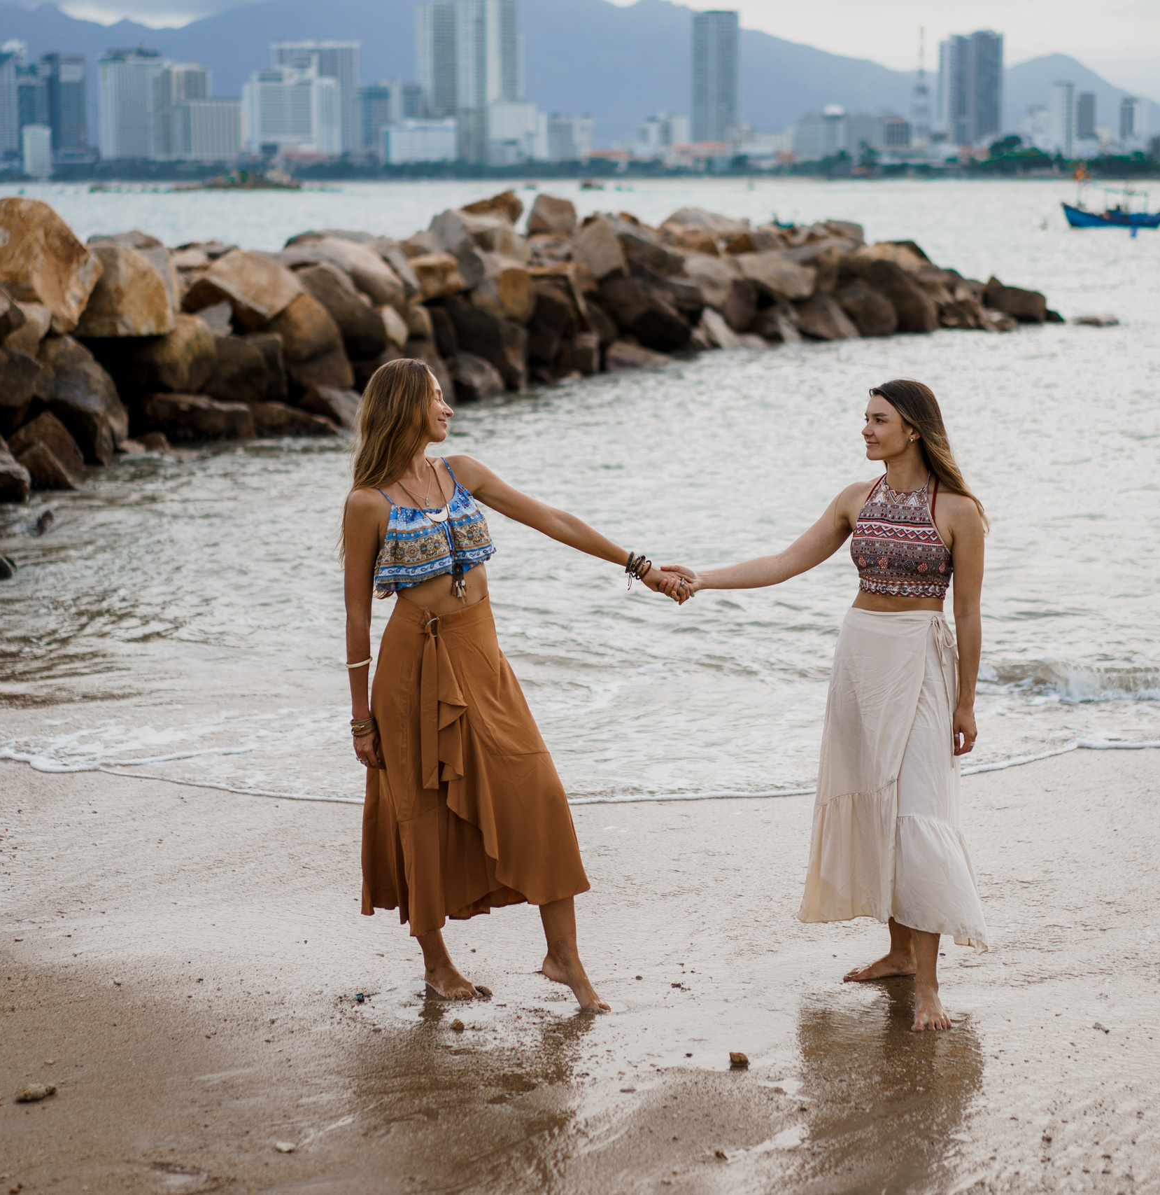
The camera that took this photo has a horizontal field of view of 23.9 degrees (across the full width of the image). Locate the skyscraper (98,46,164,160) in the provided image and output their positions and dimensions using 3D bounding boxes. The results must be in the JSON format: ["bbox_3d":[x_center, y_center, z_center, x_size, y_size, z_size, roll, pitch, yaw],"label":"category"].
[{"bbox_3d":[-457.067,-493.482,2789.922,60.000,132.559,30.000,2,9,15],"label":"skyscraper"}]

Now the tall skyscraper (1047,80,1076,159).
[{"bbox_3d":[273.725,-266.944,1555.985,12.500,52.805,13.000,5,10,30],"label":"tall skyscraper"}]

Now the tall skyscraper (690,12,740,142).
[{"bbox_3d":[106.564,-399.212,2170.170,32.000,129.301,32.000,2,9,12],"label":"tall skyscraper"}]

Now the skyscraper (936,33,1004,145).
[{"bbox_3d":[302.157,-383.202,2121.588,44.000,110.641,32.000,3,9,20],"label":"skyscraper"}]

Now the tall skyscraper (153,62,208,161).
[{"bbox_3d":[-372.433,-444.039,2551.917,38.000,106.321,36.000,4,10,28],"label":"tall skyscraper"}]

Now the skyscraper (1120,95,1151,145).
[{"bbox_3d":[429.484,-356.877,2115.491,18.000,59.306,18.000,7,11,37],"label":"skyscraper"}]

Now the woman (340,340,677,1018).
[{"bbox_3d":[-0.175,0.237,7.120,0.800,1.705,0.500,-5,10,-30],"label":"woman"}]

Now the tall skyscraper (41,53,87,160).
[{"bbox_3d":[-538.872,-502.122,2860.189,33.000,129.041,31.000,4,10,28],"label":"tall skyscraper"}]

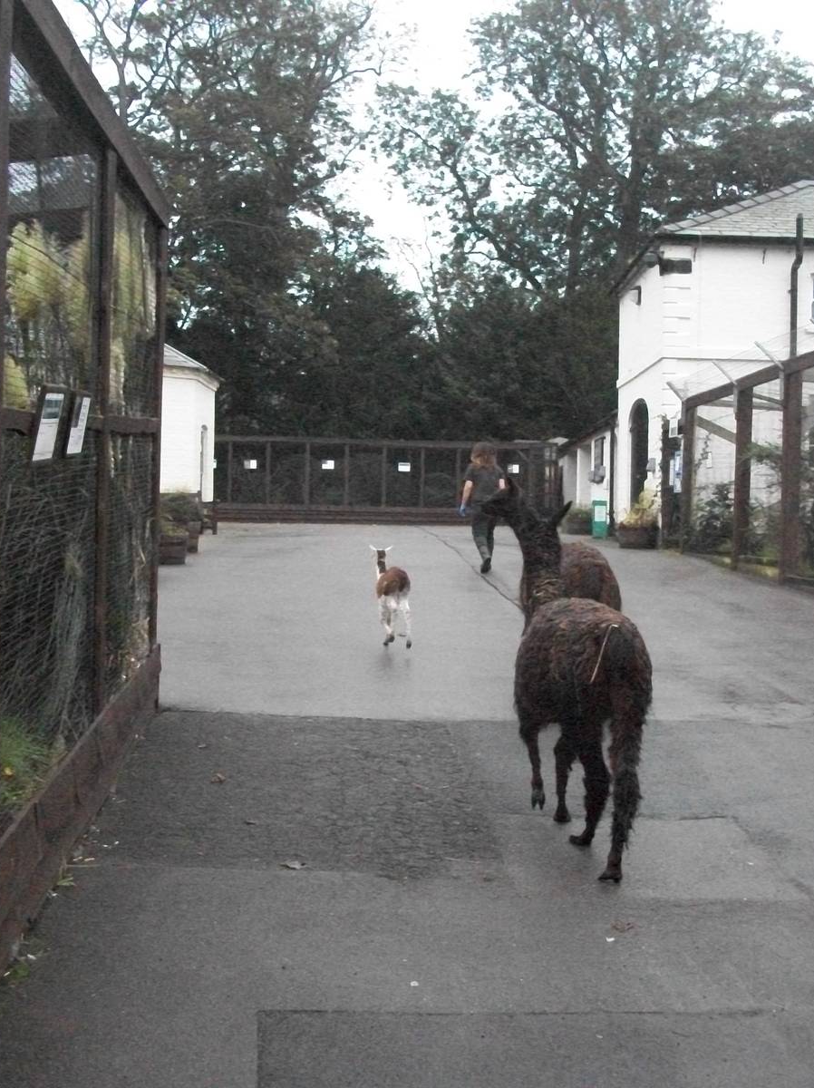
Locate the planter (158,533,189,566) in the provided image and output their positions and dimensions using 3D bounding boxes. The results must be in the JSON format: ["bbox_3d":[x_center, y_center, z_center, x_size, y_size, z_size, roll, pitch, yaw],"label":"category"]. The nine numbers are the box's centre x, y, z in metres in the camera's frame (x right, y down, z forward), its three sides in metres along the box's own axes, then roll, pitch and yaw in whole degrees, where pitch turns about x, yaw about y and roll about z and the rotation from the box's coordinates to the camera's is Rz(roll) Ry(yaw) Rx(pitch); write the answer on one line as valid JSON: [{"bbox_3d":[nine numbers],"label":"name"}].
[{"bbox_3d":[-3.210,0.068,17.800,0.640,0.410,0.640,1,3,0],"label":"planter"}]

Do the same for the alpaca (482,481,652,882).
[{"bbox_3d":[0.640,0.490,5.430,0.520,1.420,1.250,1,3,-8],"label":"alpaca"}]

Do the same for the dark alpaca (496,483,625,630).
[{"bbox_3d":[0.860,0.290,8.350,0.560,1.430,1.300,0,3,-11],"label":"dark alpaca"}]

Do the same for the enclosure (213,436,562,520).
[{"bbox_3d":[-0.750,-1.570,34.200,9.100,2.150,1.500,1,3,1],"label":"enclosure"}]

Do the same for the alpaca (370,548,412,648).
[{"bbox_3d":[-0.150,0.400,10.750,0.290,0.800,0.740,0,3,-11],"label":"alpaca"}]

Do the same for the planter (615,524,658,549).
[{"bbox_3d":[4.040,-0.140,23.500,0.700,0.430,0.700,1,3,0],"label":"planter"}]

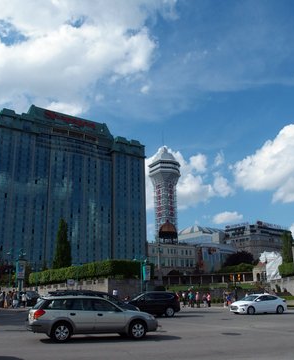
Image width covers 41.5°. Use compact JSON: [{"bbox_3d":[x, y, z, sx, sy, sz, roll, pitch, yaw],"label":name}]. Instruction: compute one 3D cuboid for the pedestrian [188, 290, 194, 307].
[{"bbox_3d":[4.448,12.078,39.536,0.520,1.700,0.360,-1,-16,0],"label":"pedestrian"}]

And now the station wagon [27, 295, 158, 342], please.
[{"bbox_3d":[-1.966,5.216,14.748,4.790,1.560,1.770,3,-17,-14],"label":"station wagon"}]

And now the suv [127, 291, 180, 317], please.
[{"bbox_3d":[0.069,8.539,26.669,4.530,1.680,1.820,6,-17,-22],"label":"suv"}]

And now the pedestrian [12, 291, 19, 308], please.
[{"bbox_3d":[-13.593,12.402,40.242,0.400,1.740,0.500,-1,-16,0],"label":"pedestrian"}]

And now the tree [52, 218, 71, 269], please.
[{"bbox_3d":[-14.761,11.964,68.432,2.900,10.300,2.900,-1,-16,0],"label":"tree"}]

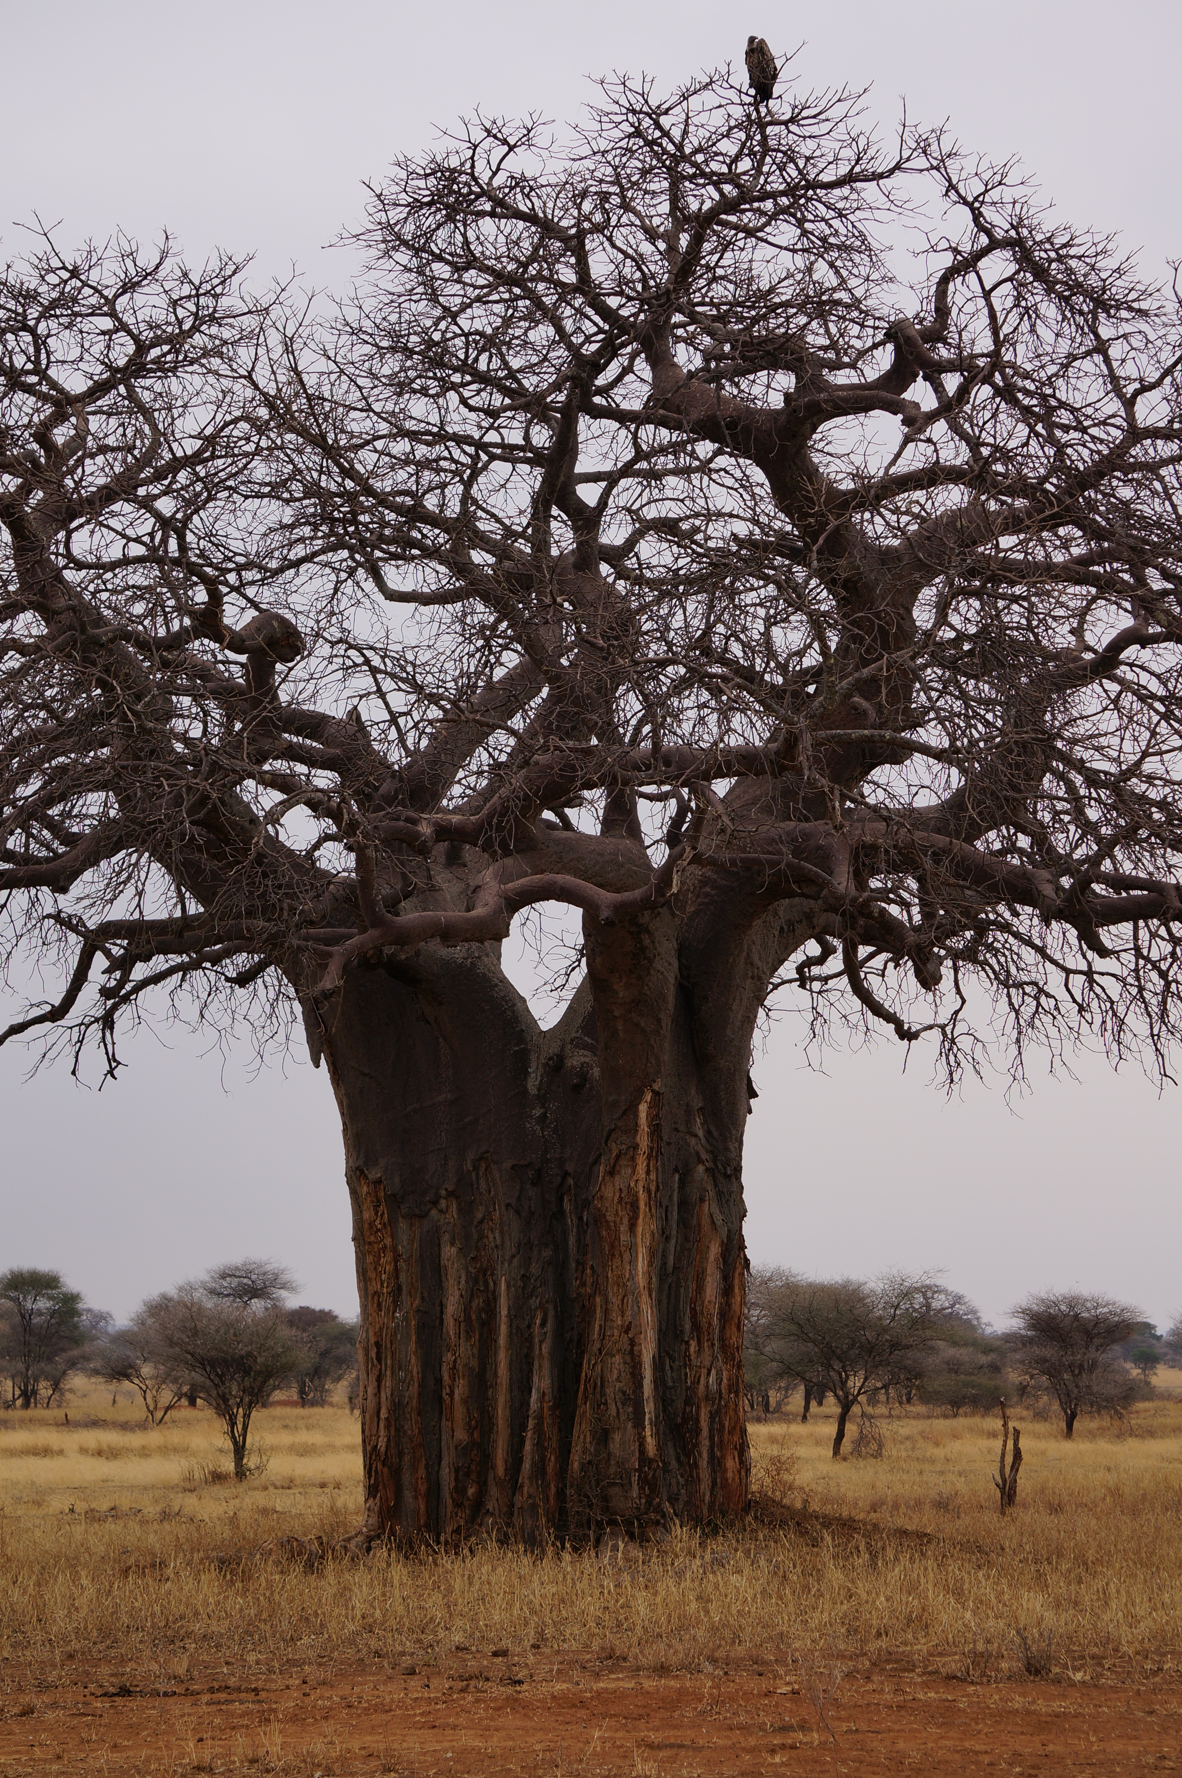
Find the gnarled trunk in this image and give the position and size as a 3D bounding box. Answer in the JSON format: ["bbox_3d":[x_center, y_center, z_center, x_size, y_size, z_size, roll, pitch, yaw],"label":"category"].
[{"bbox_3d":[-0.644,3.886,46.300,4.900,7.000,4.500,0,-6,0],"label":"gnarled trunk"}]

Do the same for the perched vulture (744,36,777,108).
[{"bbox_3d":[1.962,-9.441,46.652,0.360,0.760,0.300,4,-7,-30],"label":"perched vulture"}]

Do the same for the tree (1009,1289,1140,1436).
[{"bbox_3d":[11.526,11.294,96.341,3.160,3.560,3.070,0,-6,0],"label":"tree"}]

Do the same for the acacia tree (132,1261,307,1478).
[{"bbox_3d":[-6.189,8.009,67.528,2.800,3.680,2.720,0,-6,0],"label":"acacia tree"}]

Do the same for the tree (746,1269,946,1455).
[{"bbox_3d":[5.082,9.431,80.450,4.000,3.820,3.880,0,-6,0],"label":"tree"}]

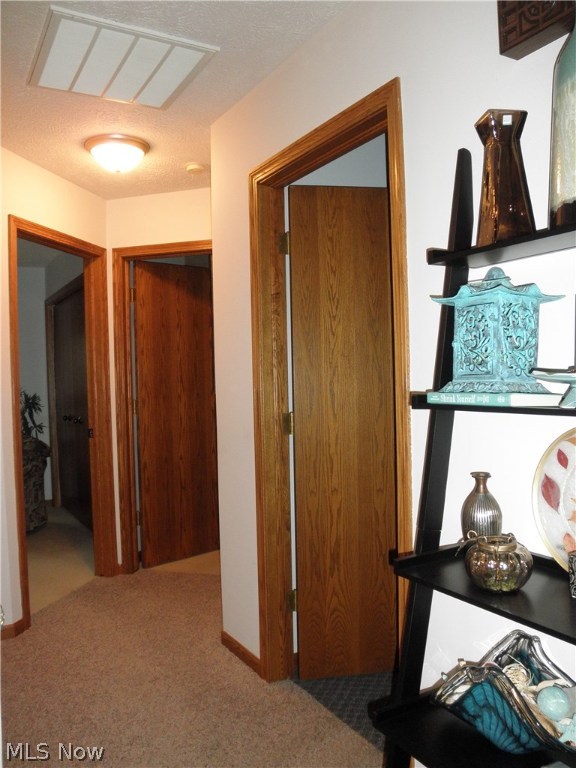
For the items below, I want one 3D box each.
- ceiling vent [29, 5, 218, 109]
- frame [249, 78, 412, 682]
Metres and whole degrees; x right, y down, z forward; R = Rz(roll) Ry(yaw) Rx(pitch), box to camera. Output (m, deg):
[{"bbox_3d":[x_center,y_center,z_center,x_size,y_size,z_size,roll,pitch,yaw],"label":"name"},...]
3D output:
[{"bbox_3d":[-0.635,-1.177,2.325,0.565,0.027,0.580,-2,1,-30],"label":"ceiling vent"},{"bbox_3d":[0.166,0.179,2.219,0.145,2.106,0.953,-2,1,-30],"label":"frame"}]

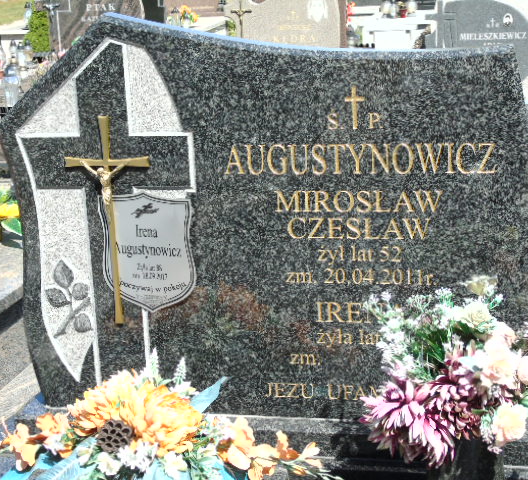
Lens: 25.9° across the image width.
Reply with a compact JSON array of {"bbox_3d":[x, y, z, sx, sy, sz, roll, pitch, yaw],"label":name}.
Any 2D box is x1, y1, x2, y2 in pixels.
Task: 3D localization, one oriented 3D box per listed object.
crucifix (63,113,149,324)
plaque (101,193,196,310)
[{"bbox_3d":[-0.306,-0.035,2.296,0.180,0.426,0.045,0,13,13],"label":"crucifix"},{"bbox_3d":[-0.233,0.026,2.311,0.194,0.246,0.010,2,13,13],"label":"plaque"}]

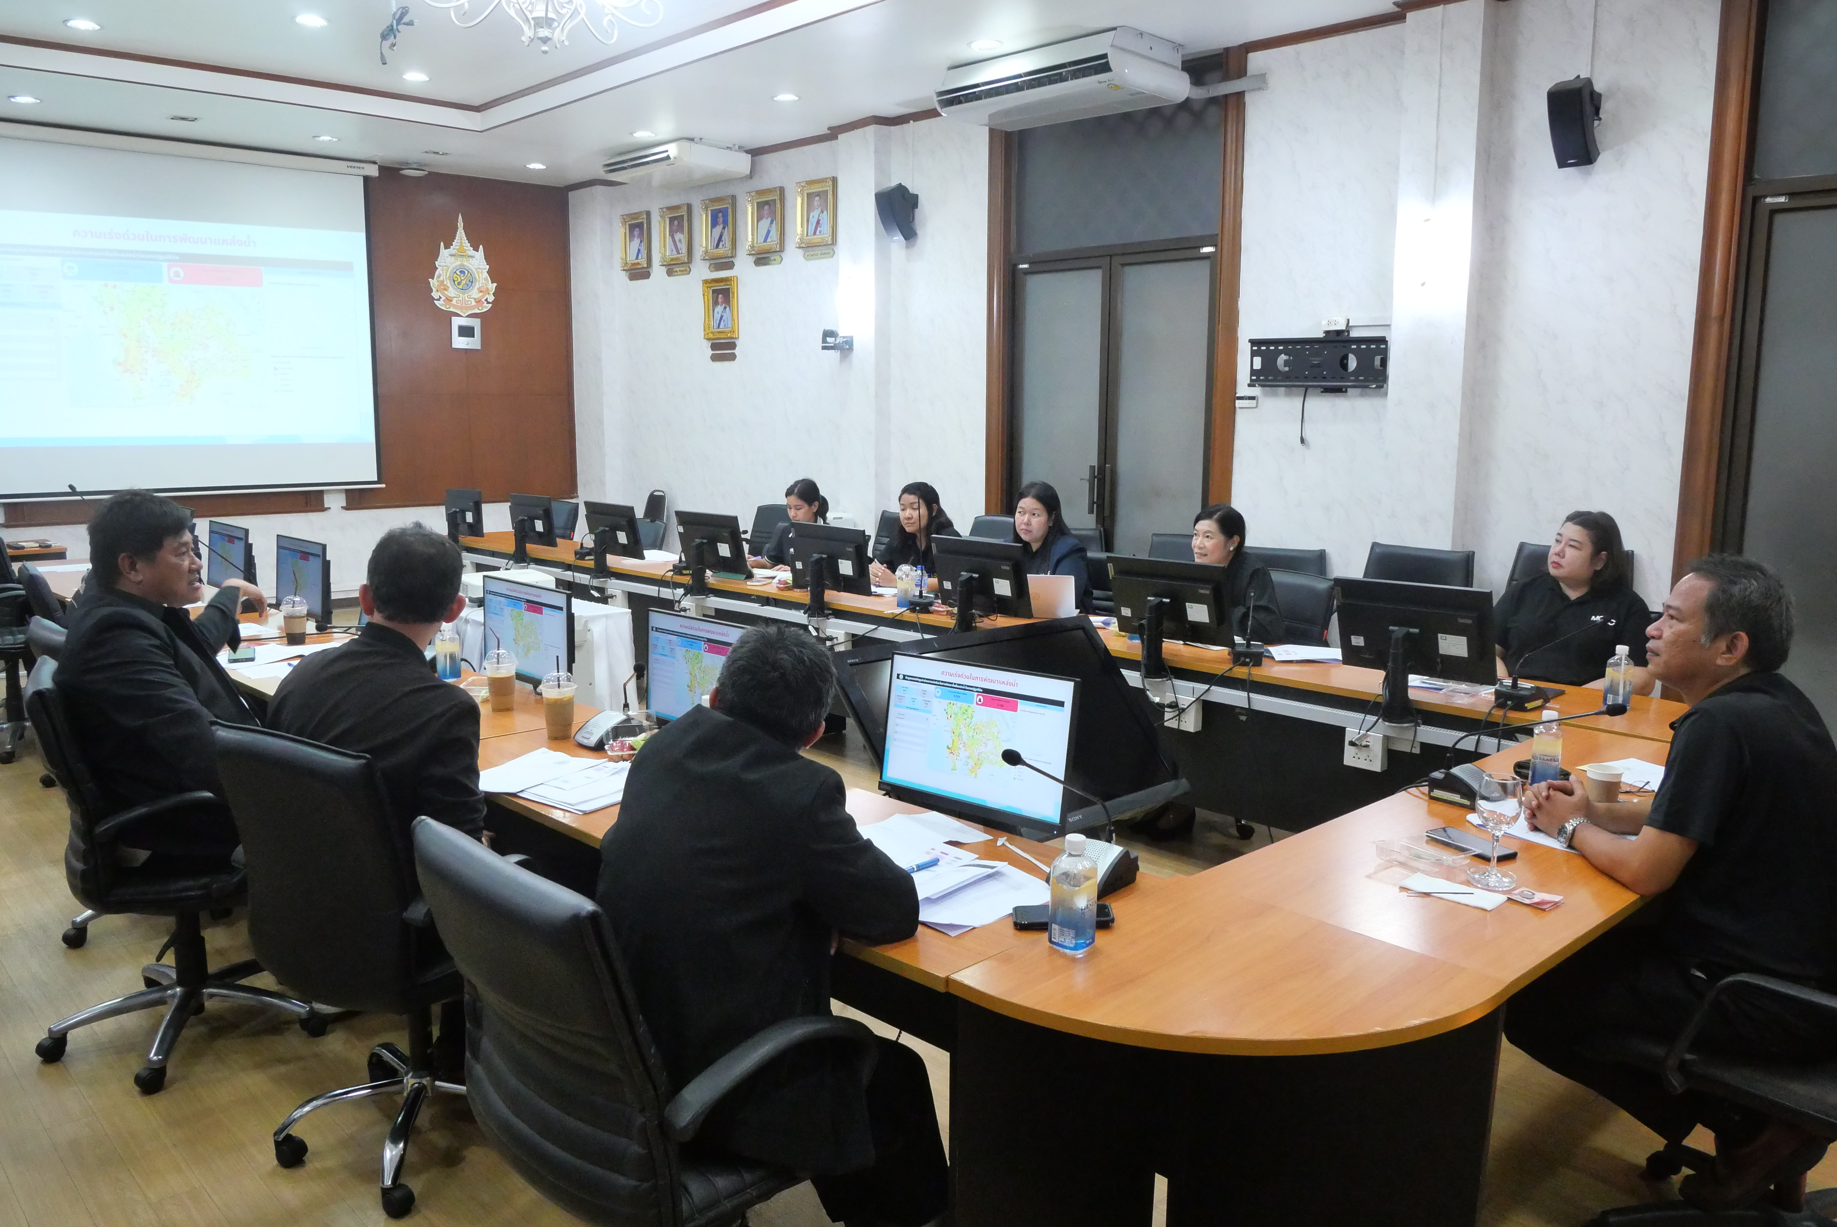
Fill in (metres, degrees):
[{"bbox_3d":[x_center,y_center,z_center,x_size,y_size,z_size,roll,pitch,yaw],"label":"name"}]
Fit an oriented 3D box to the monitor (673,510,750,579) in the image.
[{"bbox_3d":[-0.931,-0.317,5.576,0.452,0.276,0.065,9,27,43],"label":"monitor"}]

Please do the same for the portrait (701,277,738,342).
[{"bbox_3d":[-1.591,-2.436,9.801,0.421,0.490,0.049,9,14,43],"label":"portrait"}]

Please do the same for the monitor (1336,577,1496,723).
[{"bbox_3d":[1.433,0.109,3.556,0.456,0.402,0.167,9,14,43],"label":"monitor"}]

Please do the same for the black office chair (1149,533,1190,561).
[{"bbox_3d":[1.156,0.140,5.527,0.600,0.930,0.620,9,14,43],"label":"black office chair"}]

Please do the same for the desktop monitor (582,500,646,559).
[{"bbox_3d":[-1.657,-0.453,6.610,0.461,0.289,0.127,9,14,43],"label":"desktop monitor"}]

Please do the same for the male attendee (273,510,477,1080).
[{"bbox_3d":[-1.020,0.485,2.824,0.519,1.333,0.706,3,10,19],"label":"male attendee"}]

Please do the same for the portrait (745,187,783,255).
[{"bbox_3d":[-1.123,-2.832,8.864,0.370,0.450,0.050,9,13,44],"label":"portrait"}]

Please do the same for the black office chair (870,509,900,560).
[{"bbox_3d":[-0.252,-0.133,7.499,0.600,0.960,0.620,9,14,43],"label":"black office chair"}]

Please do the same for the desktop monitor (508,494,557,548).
[{"bbox_3d":[-2.397,-0.598,7.598,0.490,0.310,0.070,9,22,44],"label":"desktop monitor"}]

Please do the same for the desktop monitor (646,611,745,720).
[{"bbox_3d":[-0.505,0.160,3.075,0.490,0.300,0.070,9,6,44],"label":"desktop monitor"}]

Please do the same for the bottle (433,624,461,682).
[{"bbox_3d":[-1.544,0.118,4.012,0.069,0.196,0.069,9,14,43],"label":"bottle"}]

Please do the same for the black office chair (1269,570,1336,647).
[{"bbox_3d":[1.283,0.309,4.865,0.600,0.960,0.620,9,14,43],"label":"black office chair"}]

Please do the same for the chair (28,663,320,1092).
[{"bbox_3d":[-1.877,0.606,3.167,0.650,0.960,0.620,-5,11,-27],"label":"chair"}]

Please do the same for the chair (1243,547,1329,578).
[{"bbox_3d":[1.514,0.195,5.701,0.620,0.970,0.650,9,13,44],"label":"chair"}]

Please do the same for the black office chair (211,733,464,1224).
[{"bbox_3d":[-1.058,0.669,2.630,0.600,0.930,0.620,5,11,28],"label":"black office chair"}]

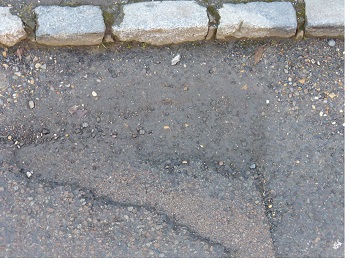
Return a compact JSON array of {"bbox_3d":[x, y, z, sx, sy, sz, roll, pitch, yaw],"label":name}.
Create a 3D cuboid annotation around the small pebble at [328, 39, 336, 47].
[{"bbox_3d":[0.461,-0.261,1.694,0.020,0.014,0.021,0,62,0],"label":"small pebble"}]

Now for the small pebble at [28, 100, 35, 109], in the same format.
[{"bbox_3d":[-0.397,-0.076,1.597,0.014,0.012,0.021,-7,62,-4],"label":"small pebble"}]

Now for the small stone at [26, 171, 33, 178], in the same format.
[{"bbox_3d":[-0.378,0.109,1.499,0.013,0.011,0.016,-13,63,-7],"label":"small stone"}]

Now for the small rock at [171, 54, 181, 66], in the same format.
[{"bbox_3d":[0.003,-0.208,1.666,0.016,0.013,0.037,35,67,17],"label":"small rock"}]

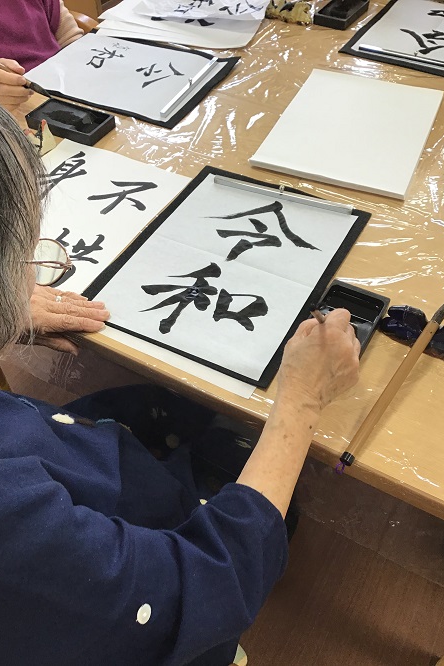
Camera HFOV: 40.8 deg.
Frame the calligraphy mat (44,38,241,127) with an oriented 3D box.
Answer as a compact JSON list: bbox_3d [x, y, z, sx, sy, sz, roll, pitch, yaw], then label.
[{"bbox_3d":[-0.185,-0.517,1.170,0.362,0.014,0.275,24,53,21],"label":"calligraphy mat"}]

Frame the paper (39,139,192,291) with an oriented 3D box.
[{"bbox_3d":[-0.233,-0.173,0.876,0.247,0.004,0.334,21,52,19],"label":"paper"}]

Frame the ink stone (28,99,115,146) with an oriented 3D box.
[{"bbox_3d":[-0.261,-0.367,1.037,0.138,0.019,0.073,21,52,19],"label":"ink stone"}]

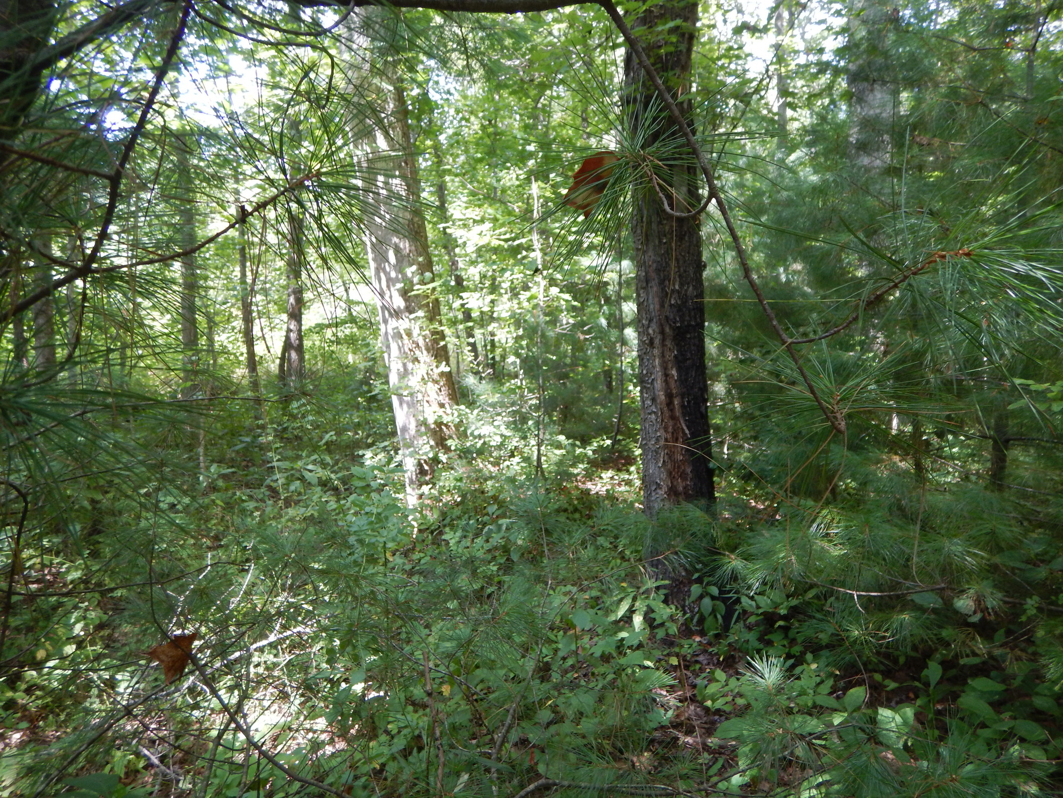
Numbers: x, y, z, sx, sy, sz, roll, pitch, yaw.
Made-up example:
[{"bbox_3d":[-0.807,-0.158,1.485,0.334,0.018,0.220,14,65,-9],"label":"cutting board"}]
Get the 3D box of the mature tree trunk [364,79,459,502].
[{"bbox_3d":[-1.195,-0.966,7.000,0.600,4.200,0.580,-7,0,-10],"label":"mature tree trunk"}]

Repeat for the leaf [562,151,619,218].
[{"bbox_3d":[0.047,-0.169,0.580,0.046,0.053,0.022,-2,0,9],"label":"leaf"}]

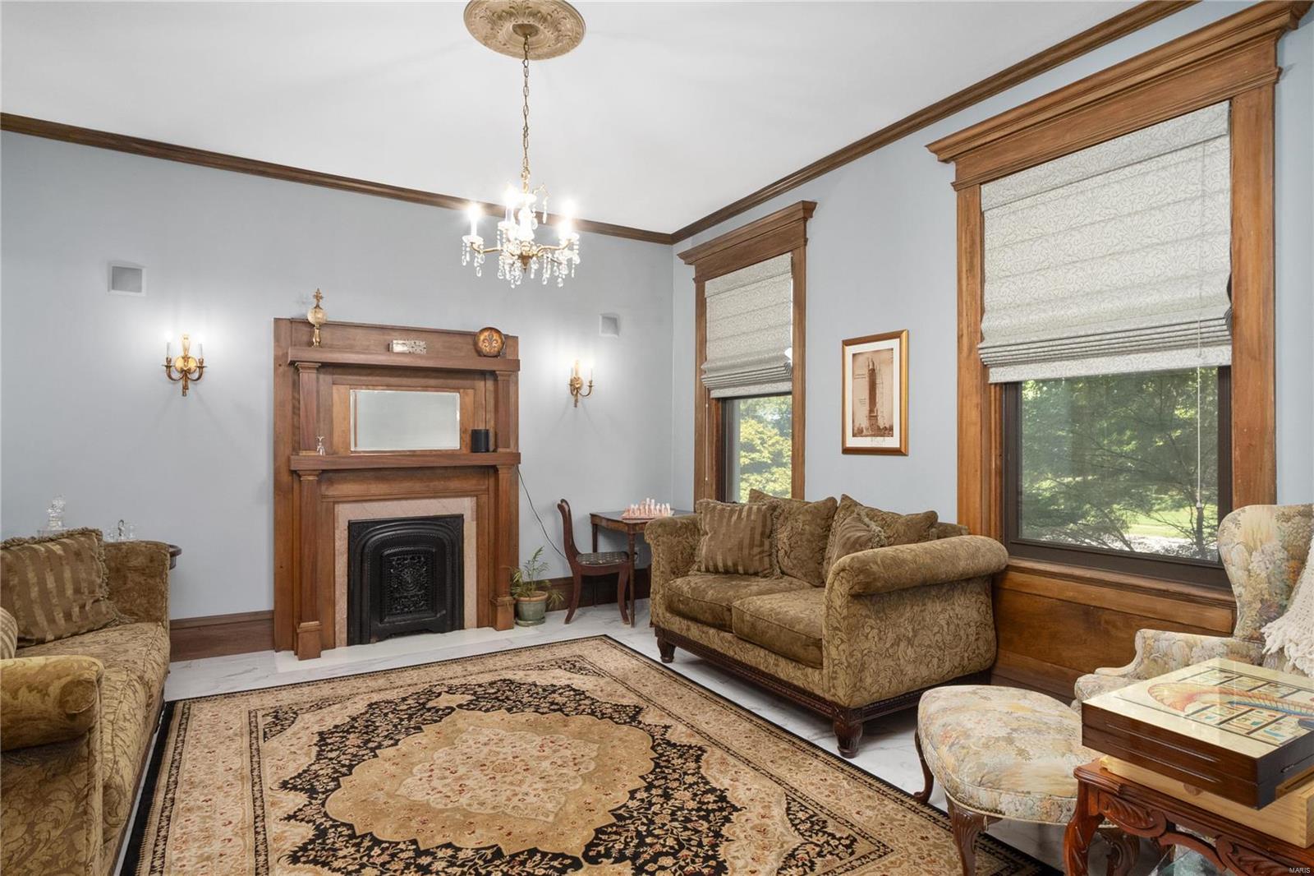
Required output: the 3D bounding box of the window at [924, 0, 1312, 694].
[{"bbox_3d":[1.916,-0.137,2.908,0.257,2.785,1.463,0,0,-32],"label":"window"}]

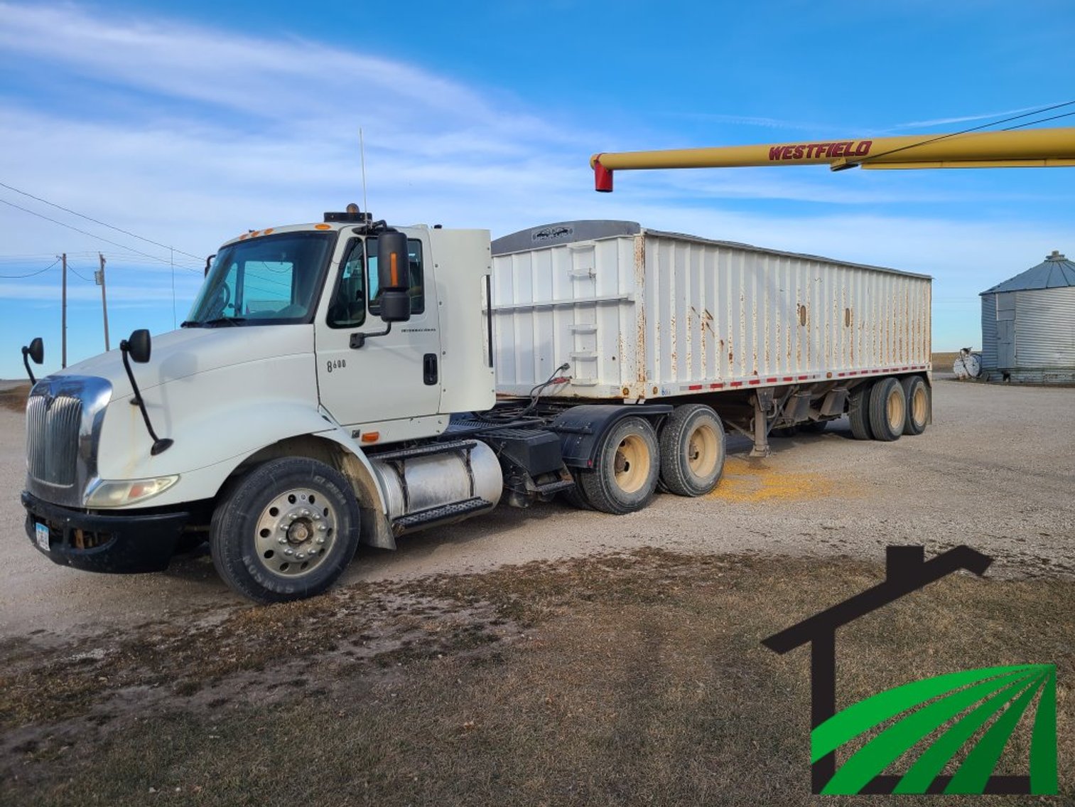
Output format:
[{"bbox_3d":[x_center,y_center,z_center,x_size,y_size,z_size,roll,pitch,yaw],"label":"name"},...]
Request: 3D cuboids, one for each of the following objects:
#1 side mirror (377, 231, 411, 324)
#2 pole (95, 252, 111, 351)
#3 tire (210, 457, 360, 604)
[{"bbox_3d":[-1.032,-0.905,5.800,0.225,0.660,0.115,0,3,29],"label":"side mirror"},{"bbox_3d":[-27.300,-4.750,51.000,0.600,9.300,0.450,-4,3,-28],"label":"pole"},{"bbox_3d":[-1.691,0.866,5.507,0.990,0.990,0.285,-4,4,-44],"label":"tire"}]

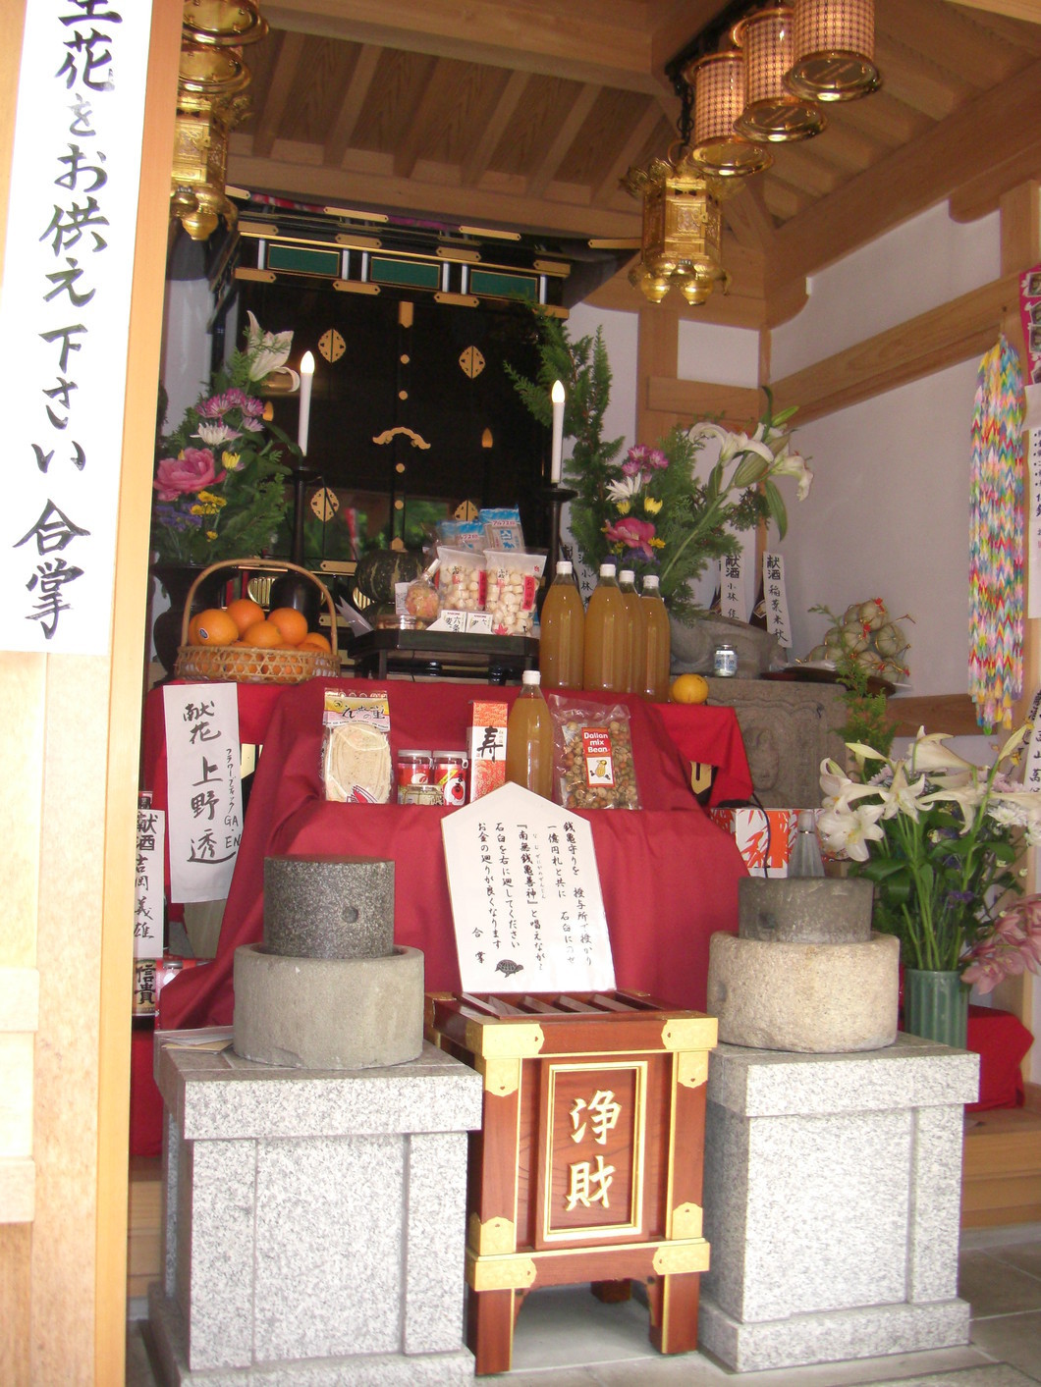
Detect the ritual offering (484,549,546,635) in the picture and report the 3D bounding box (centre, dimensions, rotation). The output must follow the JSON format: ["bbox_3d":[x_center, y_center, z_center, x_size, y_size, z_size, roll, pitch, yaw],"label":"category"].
[{"bbox_3d":[-0.016,-0.226,3.471,0.136,0.211,0.062,3,-14,-19],"label":"ritual offering"}]

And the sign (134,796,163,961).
[{"bbox_3d":[-0.715,0.363,2.920,0.068,0.300,0.012,3,-3,-20],"label":"sign"}]

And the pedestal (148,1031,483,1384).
[{"bbox_3d":[-0.356,0.855,2.531,0.468,0.530,0.462,3,-3,-19],"label":"pedestal"}]

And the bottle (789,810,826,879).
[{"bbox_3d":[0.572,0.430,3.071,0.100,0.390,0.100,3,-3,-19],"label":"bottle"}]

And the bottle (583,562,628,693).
[{"bbox_3d":[0.187,-0.142,3.317,0.097,0.280,0.097,2,-3,0],"label":"bottle"}]

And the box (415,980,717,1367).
[{"bbox_3d":[0.079,0.850,2.720,0.435,0.585,0.355,3,-3,-19],"label":"box"}]

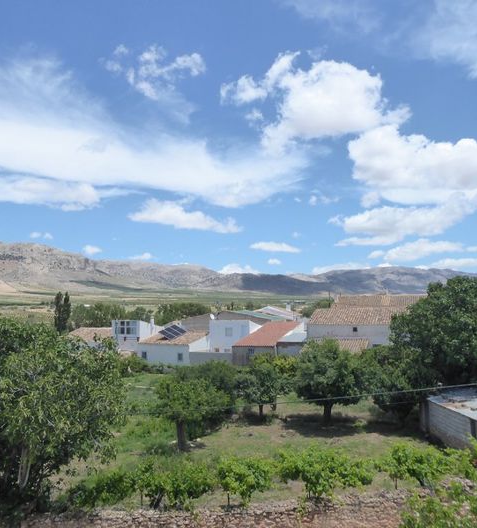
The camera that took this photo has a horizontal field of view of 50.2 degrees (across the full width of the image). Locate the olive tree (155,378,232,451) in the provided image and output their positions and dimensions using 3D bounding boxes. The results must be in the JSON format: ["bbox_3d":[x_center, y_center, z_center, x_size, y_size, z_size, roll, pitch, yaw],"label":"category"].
[{"bbox_3d":[-2.558,8.196,27.693,4.100,3.850,3.900,0,-2,0],"label":"olive tree"}]

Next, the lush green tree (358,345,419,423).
[{"bbox_3d":[8.011,6.340,27.000,3.400,4.140,3.400,0,-2,0],"label":"lush green tree"}]

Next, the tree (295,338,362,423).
[{"bbox_3d":[4.687,6.119,26.500,3.550,4.480,3.500,0,-2,0],"label":"tree"}]

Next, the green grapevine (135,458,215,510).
[{"bbox_3d":[-2.560,8.952,20.356,3.100,1.950,2.100,0,-2,0],"label":"green grapevine"}]

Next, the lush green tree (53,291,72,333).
[{"bbox_3d":[-46.552,12.578,134.603,4.700,11.100,4.200,0,-2,0],"label":"lush green tree"}]

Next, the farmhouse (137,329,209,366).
[{"bbox_3d":[-8.381,10.660,64.623,6.600,3.900,6.400,-1,-2,18],"label":"farmhouse"}]

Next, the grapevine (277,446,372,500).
[{"bbox_3d":[3.120,7.520,18.400,3.300,1.750,1.700,1,-3,-12],"label":"grapevine"}]

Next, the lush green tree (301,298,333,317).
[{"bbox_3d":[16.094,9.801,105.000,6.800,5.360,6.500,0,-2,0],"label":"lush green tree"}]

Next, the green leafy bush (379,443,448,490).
[{"bbox_3d":[7.688,8.957,22.358,2.900,1.900,2.100,0,-2,0],"label":"green leafy bush"}]

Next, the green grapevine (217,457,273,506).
[{"bbox_3d":[0.244,8.939,20.657,2.200,1.900,2.000,0,-2,0],"label":"green grapevine"}]

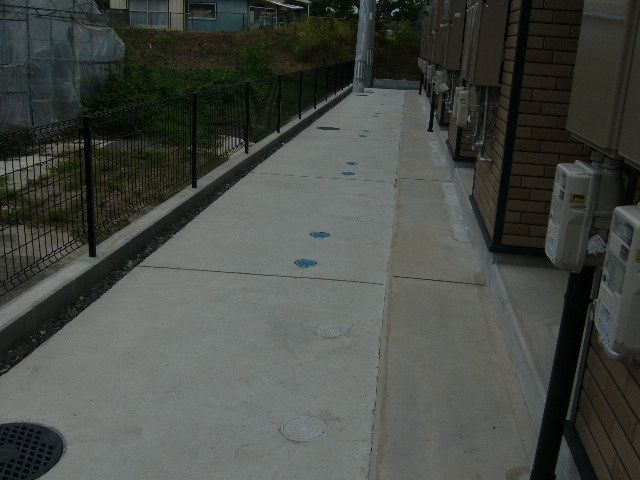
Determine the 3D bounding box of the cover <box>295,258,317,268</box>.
[{"bbox_3d":[-0.099,0.169,4.470,0.158,0.020,0.158,4,17,7],"label":"cover"}]

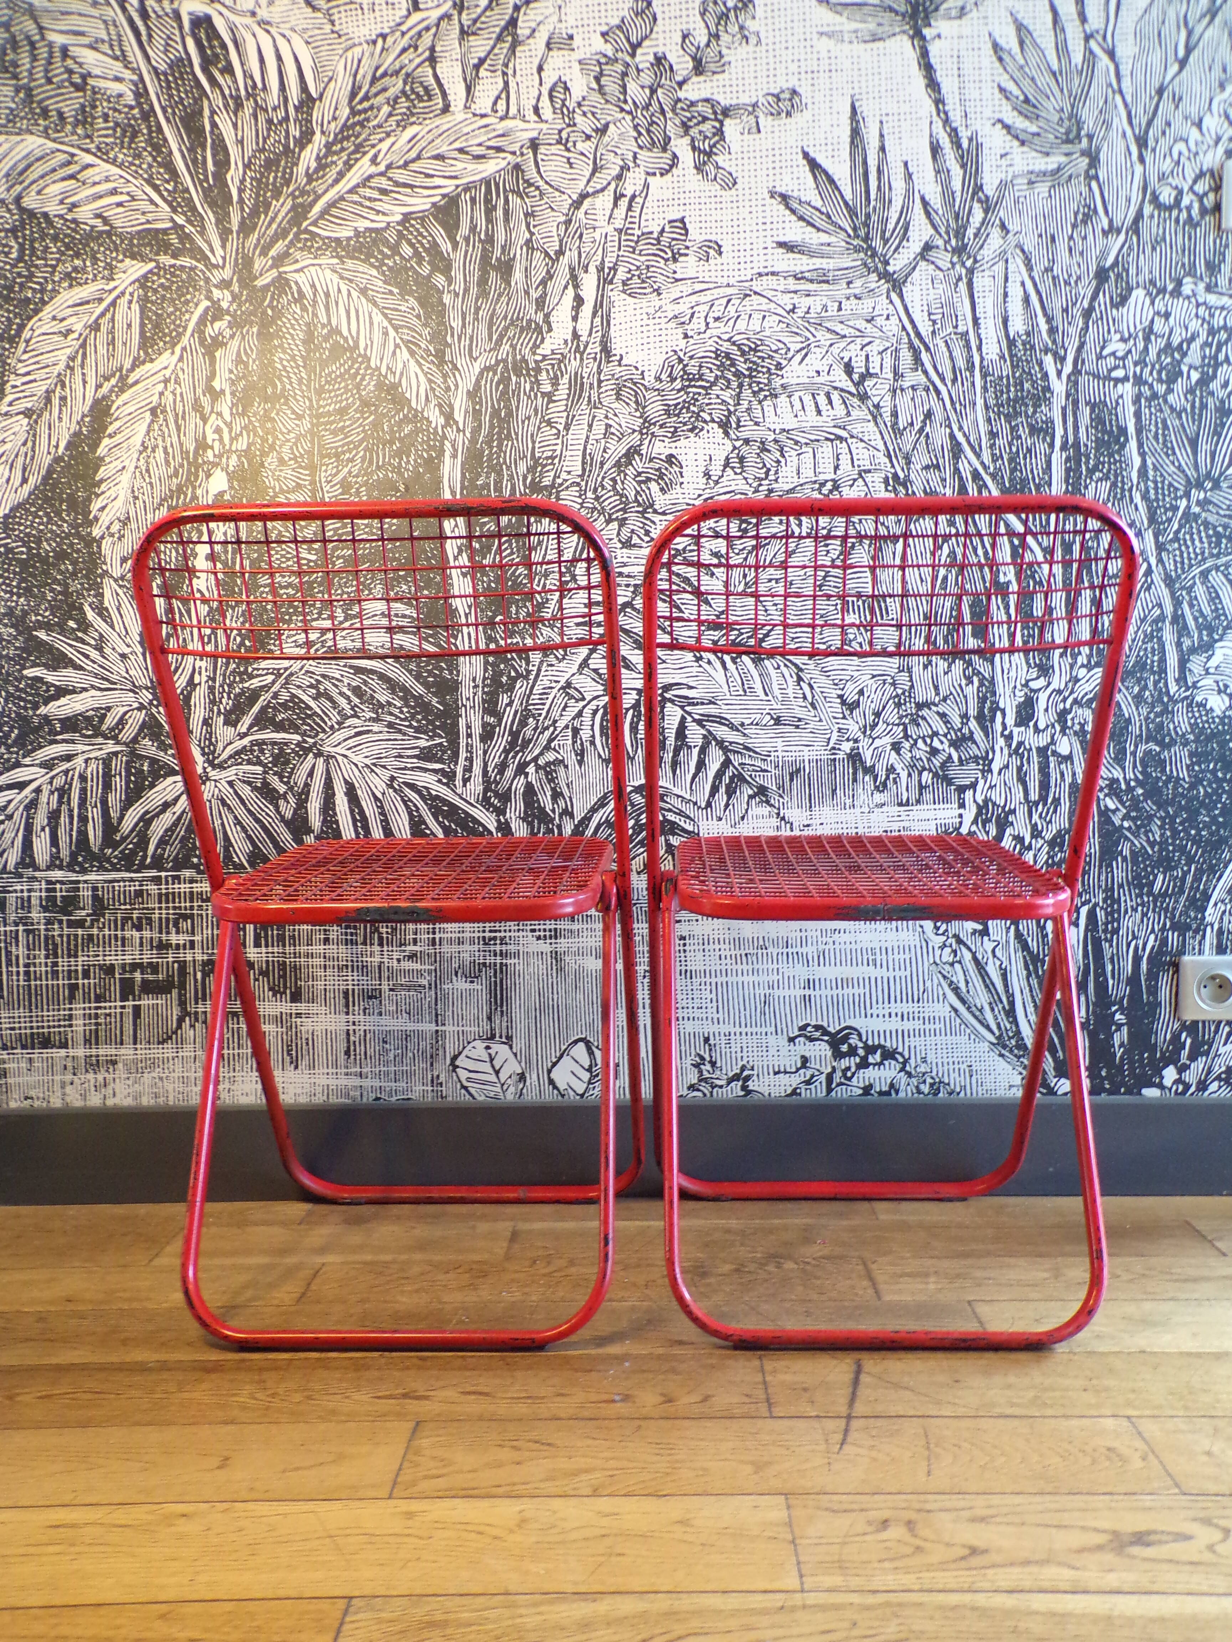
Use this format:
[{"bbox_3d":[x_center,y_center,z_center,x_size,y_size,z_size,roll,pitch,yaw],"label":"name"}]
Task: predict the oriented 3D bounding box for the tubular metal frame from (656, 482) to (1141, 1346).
[{"bbox_3d":[0.257,0.092,1.409,0.448,0.782,0.471,-1,3,2],"label":"tubular metal frame"}]

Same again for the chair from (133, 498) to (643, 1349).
[{"bbox_3d":[-0.203,0.097,1.416,0.448,0.782,0.471,0,3,4],"label":"chair"}]

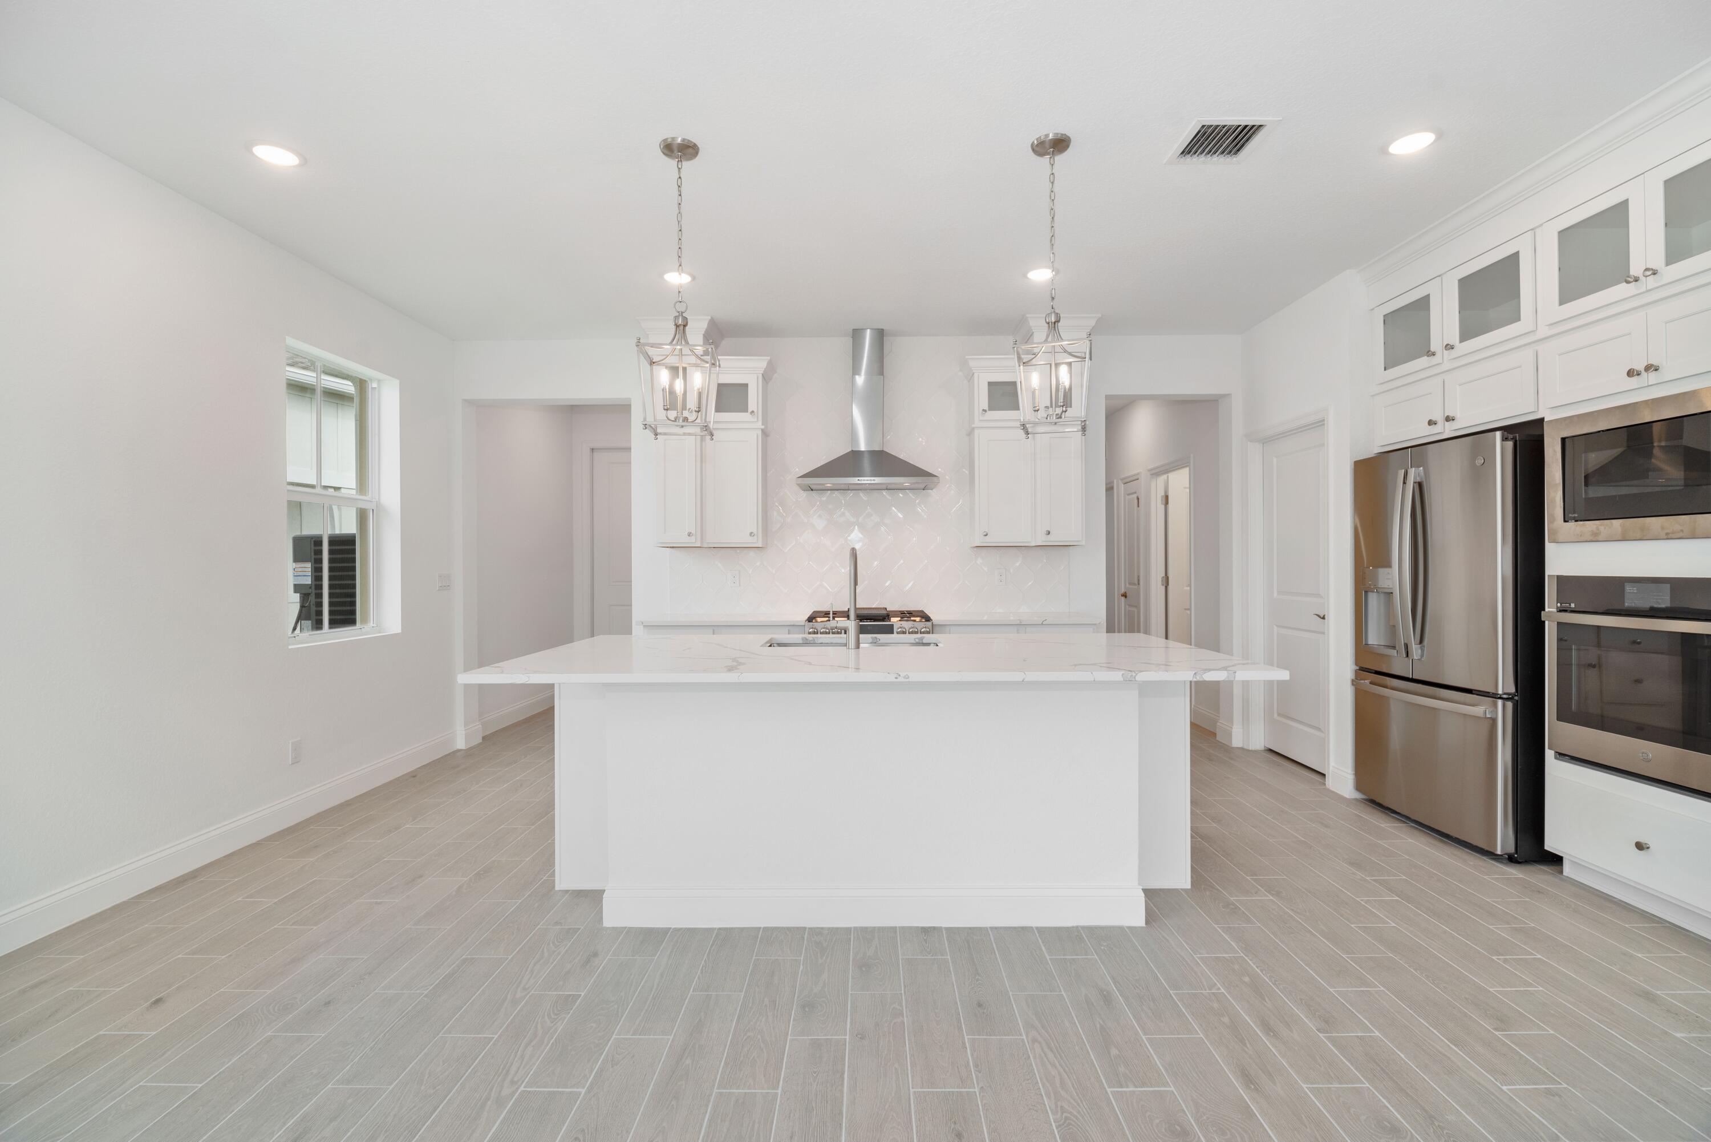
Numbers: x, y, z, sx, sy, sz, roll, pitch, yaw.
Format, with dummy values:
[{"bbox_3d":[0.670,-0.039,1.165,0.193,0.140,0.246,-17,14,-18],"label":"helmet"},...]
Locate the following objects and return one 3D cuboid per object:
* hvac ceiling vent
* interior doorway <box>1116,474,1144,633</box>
[{"bbox_3d":[1.352,-1.584,2.639,0.295,0.030,0.280,0,1,1],"label":"hvac ceiling vent"},{"bbox_3d":[2.716,0.144,6.967,0.120,2.105,0.688,0,1,1],"label":"interior doorway"}]

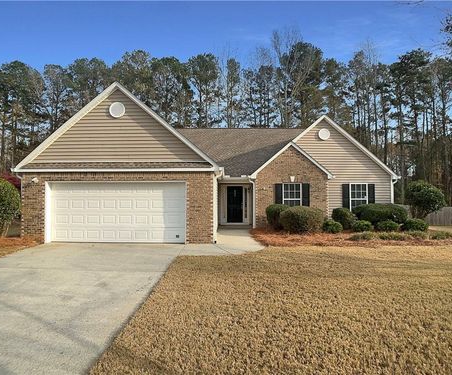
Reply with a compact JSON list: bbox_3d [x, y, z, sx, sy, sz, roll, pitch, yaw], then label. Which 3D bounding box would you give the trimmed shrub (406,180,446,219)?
[{"bbox_3d":[10.781,0.899,21.787,2.050,2.400,2.000,0,-1,0],"label":"trimmed shrub"}]

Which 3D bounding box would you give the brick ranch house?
[{"bbox_3d":[0.620,-0.828,21.719,16.000,5.850,15.800,0,-1,0],"label":"brick ranch house"}]

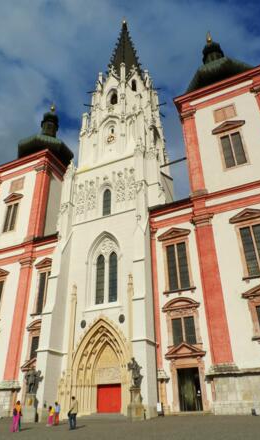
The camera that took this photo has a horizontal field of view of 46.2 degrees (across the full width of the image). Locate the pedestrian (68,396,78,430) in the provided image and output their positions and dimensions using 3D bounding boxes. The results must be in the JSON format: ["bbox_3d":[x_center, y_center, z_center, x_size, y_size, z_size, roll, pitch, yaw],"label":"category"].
[{"bbox_3d":[-3.457,11.920,18.839,0.550,1.740,0.380,11,-32,-21],"label":"pedestrian"}]

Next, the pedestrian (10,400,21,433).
[{"bbox_3d":[-7.096,12.456,19.349,0.550,1.630,0.400,3,-30,-7],"label":"pedestrian"}]

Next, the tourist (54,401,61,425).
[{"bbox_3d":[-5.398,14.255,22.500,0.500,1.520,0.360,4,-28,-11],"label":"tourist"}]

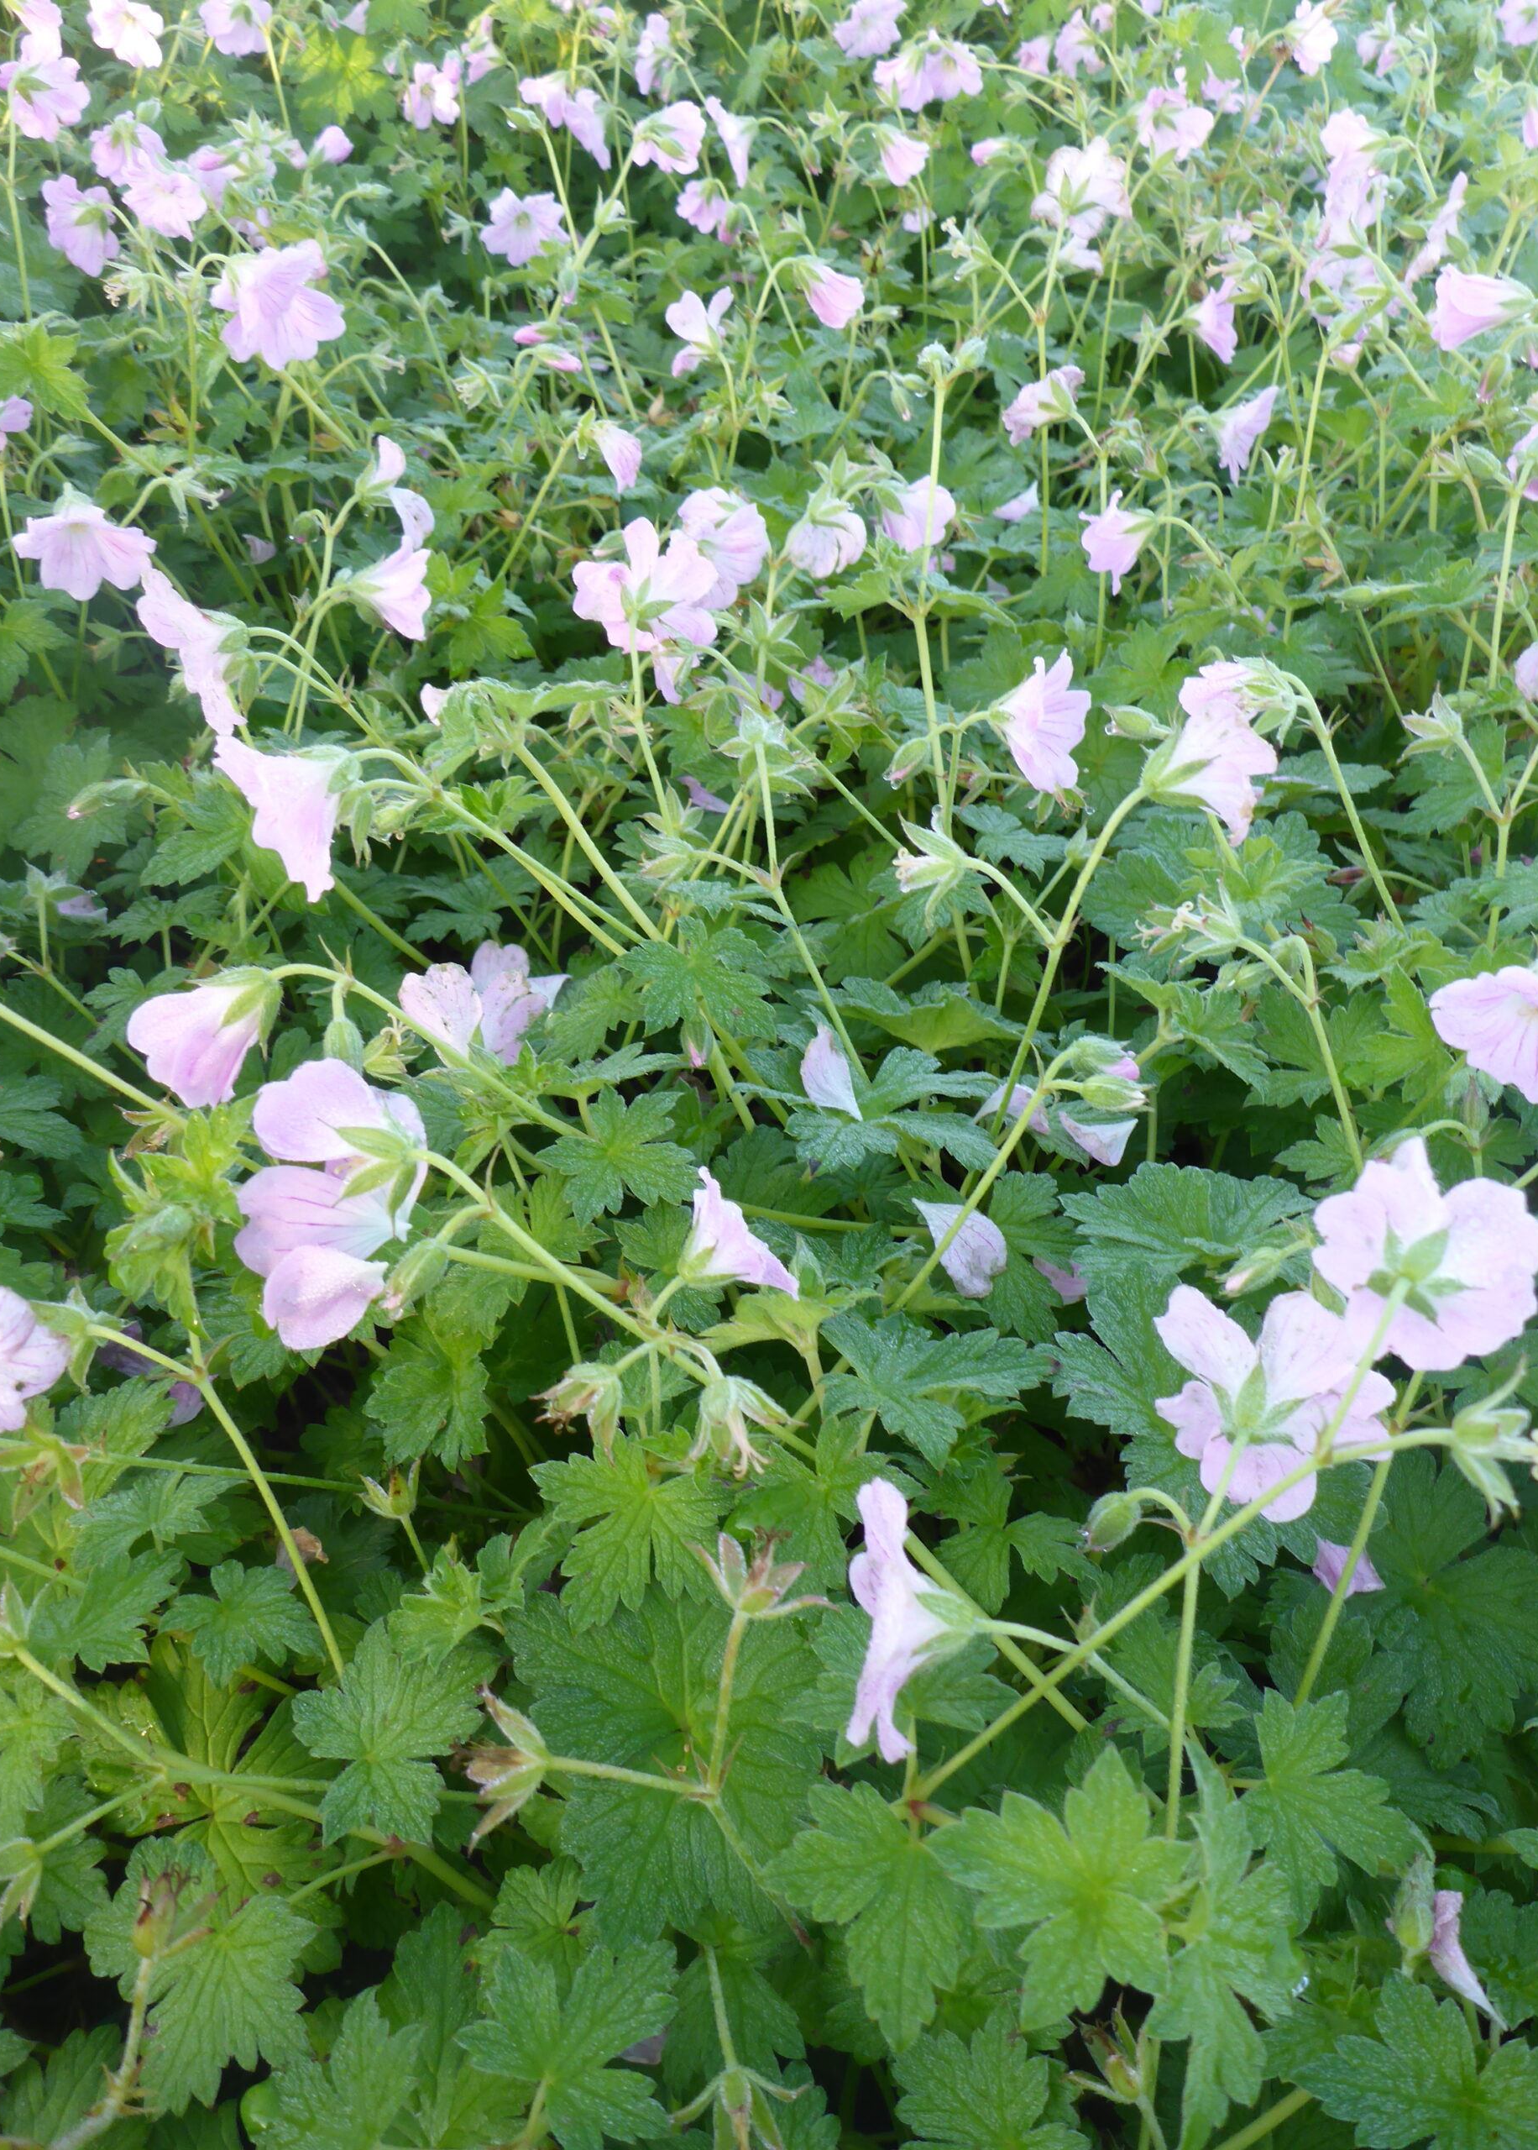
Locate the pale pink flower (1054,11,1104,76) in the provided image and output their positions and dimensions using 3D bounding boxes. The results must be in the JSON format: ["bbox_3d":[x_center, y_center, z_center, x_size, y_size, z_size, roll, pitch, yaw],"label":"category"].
[{"bbox_3d":[0.170,-0.556,0.930,0.032,0.033,0.018,-33,16,-34],"label":"pale pink flower"}]

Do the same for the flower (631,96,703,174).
[{"bbox_3d":[-0.052,-0.442,0.810,0.025,0.034,0.035,24,20,-42],"label":"flower"}]

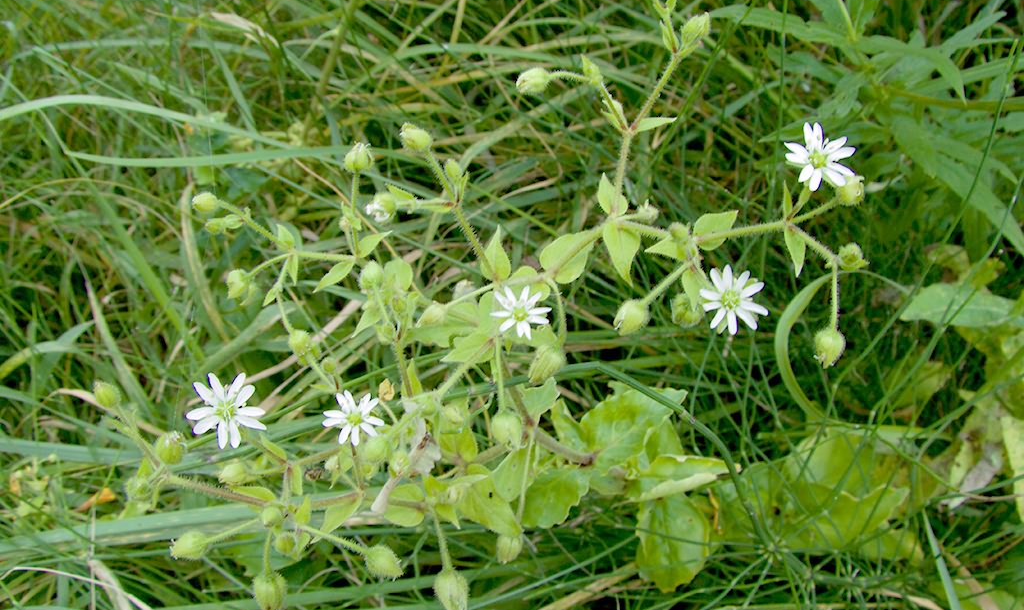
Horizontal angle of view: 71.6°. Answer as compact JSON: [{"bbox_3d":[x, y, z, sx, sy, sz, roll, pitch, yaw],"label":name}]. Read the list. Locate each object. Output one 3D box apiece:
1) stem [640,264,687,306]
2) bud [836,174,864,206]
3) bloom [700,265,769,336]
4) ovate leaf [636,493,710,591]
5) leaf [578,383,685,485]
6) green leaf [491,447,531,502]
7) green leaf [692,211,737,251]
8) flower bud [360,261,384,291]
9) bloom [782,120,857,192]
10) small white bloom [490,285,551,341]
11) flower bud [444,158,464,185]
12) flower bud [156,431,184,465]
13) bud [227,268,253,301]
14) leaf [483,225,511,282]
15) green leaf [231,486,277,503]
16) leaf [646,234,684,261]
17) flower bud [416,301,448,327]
[{"bbox_3d":[0.050,-0.007,0.232,0.019,0.002,0.002,-42,90,-9],"label":"stem"},{"bbox_3d":[0.114,-0.039,0.240,0.009,0.011,0.009,34,18,-1],"label":"bud"},{"bbox_3d":[0.070,-0.001,0.222,0.022,0.007,0.022,0,77,10],"label":"bloom"},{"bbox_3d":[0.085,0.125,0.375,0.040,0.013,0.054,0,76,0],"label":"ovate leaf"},{"bbox_3d":[0.042,0.046,0.250,0.041,0.011,0.028,-32,65,-17],"label":"leaf"},{"bbox_3d":[-0.001,0.056,0.235,0.013,0.005,0.020,17,69,13],"label":"green leaf"},{"bbox_3d":[0.067,-0.025,0.235,0.017,0.004,0.012,-27,69,-11],"label":"green leaf"},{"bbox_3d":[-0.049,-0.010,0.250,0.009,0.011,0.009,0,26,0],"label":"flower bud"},{"bbox_3d":[0.097,-0.047,0.224,0.022,0.008,0.022,0,71,10],"label":"bloom"},{"bbox_3d":[0.003,0.002,0.235,0.020,0.008,0.019,0,66,3],"label":"small white bloom"},{"bbox_3d":[-0.020,-0.046,0.247,0.006,0.009,0.006,-14,21,4],"label":"flower bud"},{"bbox_3d":[-0.101,0.042,0.210,0.008,0.010,0.008,5,25,-2],"label":"flower bud"},{"bbox_3d":[-0.092,-0.007,0.239,0.008,0.010,0.008,0,41,0],"label":"bud"},{"bbox_3d":[-0.005,-0.017,0.236,0.010,0.004,0.018,0,76,0],"label":"leaf"},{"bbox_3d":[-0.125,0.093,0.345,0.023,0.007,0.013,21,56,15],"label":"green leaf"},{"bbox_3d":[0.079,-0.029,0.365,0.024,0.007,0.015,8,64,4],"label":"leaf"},{"bbox_3d":[-0.025,0.003,0.225,0.011,0.008,0.008,-38,90,-11],"label":"flower bud"}]

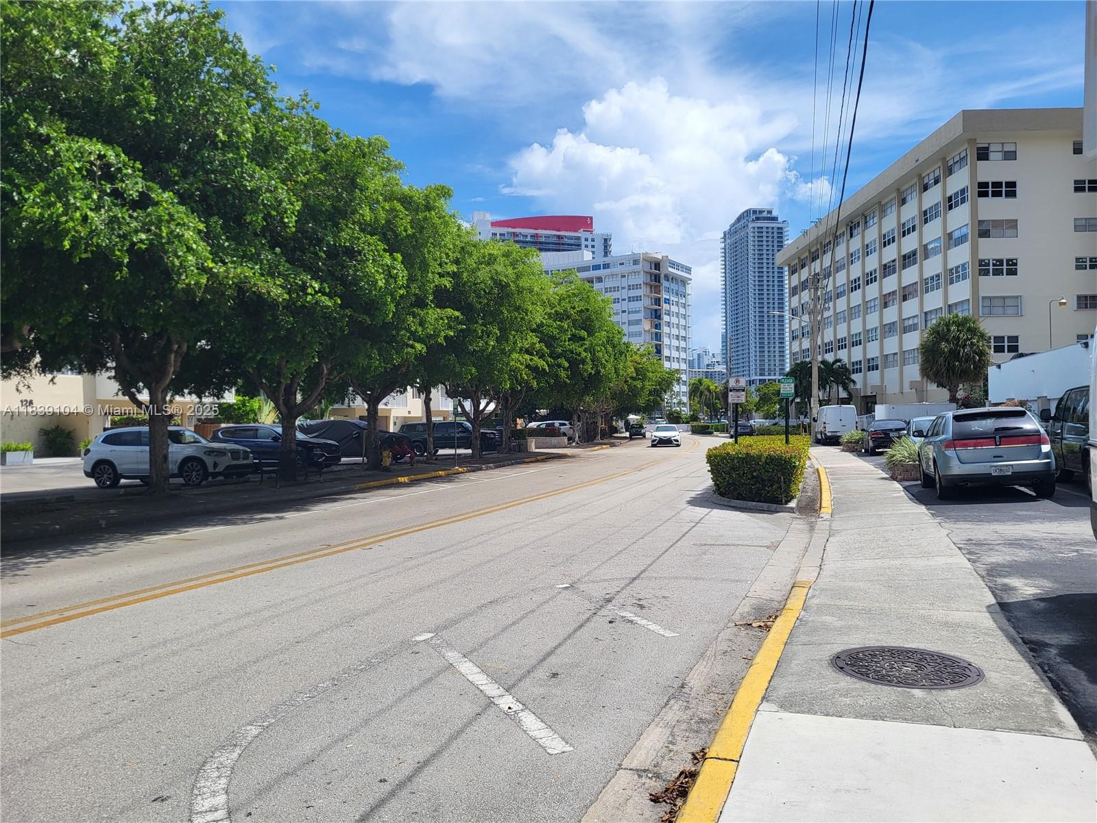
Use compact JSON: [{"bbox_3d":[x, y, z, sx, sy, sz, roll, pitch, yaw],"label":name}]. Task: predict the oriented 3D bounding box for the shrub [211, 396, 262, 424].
[{"bbox_3d":[-17.408,0.779,45.997,2.500,3.100,2.800,-1,-1,17],"label":"shrub"}]

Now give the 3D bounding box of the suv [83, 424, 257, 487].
[{"bbox_3d":[-10.685,1.243,23.239,4.710,1.680,1.920,-1,-1,14],"label":"suv"}]

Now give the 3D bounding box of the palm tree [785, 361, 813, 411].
[{"bbox_3d":[23.439,-1.265,76.000,3.400,7.000,3.400,-1,-1,0],"label":"palm tree"}]

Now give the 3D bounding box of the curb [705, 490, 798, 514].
[{"bbox_3d":[3.500,1.645,15.250,0.750,0.150,3.300,-1,-1,-12],"label":"curb"}]

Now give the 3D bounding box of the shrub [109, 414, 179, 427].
[{"bbox_3d":[-20.583,1.326,41.991,1.300,2.100,4.200,-1,-1,17],"label":"shrub"}]

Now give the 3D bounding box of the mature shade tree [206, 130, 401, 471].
[{"bbox_3d":[-6.920,-2.869,22.900,6.300,9.500,6.300,-1,-1,17],"label":"mature shade tree"}]

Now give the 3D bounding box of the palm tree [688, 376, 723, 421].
[{"bbox_3d":[22.892,-1.087,120.016,4.900,7.700,4.900,-1,-1,0],"label":"palm tree"}]

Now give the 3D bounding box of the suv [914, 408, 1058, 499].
[{"bbox_3d":[8.729,0.759,16.653,1.940,1.700,4.720,-3,-1,19],"label":"suv"}]

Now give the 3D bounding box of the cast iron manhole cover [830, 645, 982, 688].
[{"bbox_3d":[2.134,1.522,4.920,0.840,0.040,0.840,-1,-1,0],"label":"cast iron manhole cover"}]

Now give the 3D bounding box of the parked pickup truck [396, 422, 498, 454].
[{"bbox_3d":[-5.406,1.501,45.000,5.400,1.800,1.920,-1,-1,13],"label":"parked pickup truck"}]

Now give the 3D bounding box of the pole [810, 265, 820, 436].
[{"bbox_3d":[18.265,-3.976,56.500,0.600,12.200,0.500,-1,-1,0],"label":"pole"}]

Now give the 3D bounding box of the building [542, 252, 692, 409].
[{"bbox_3d":[14.716,-15.767,209.551,36.000,41.000,25.000,-1,-1,29],"label":"building"}]

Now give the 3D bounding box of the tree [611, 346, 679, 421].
[{"bbox_3d":[8.779,-2.031,80.000,8.500,9.200,8.500,-1,-1,15],"label":"tree"}]

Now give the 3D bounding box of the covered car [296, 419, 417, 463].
[{"bbox_3d":[-8.050,1.322,34.000,4.800,1.760,1.950,-1,-1,14],"label":"covered car"}]

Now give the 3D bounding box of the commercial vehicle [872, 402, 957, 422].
[{"bbox_3d":[23.611,0.672,52.992,4.600,2.300,2.100,-1,-1,2],"label":"commercial vehicle"}]

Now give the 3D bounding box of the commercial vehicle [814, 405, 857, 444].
[{"bbox_3d":[17.902,0.813,51.300,2.000,2.450,6.000,-1,-1,14],"label":"commercial vehicle"}]

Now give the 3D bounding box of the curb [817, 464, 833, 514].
[{"bbox_3d":[6.250,1.664,18.900,0.200,0.150,12.840,-1,-1,18],"label":"curb"}]

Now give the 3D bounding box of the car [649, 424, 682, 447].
[{"bbox_3d":[7.823,1.585,54.500,1.860,1.450,4.850,-1,-1,12],"label":"car"}]

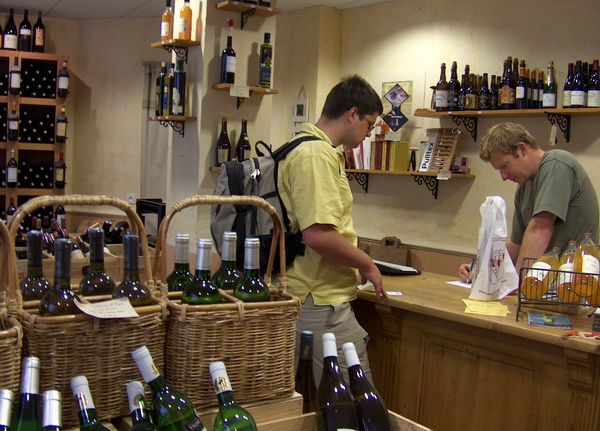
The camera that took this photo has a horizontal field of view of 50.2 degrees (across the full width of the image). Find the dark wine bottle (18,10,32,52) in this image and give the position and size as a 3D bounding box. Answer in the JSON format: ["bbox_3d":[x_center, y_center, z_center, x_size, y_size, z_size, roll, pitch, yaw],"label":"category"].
[{"bbox_3d":[-2.215,-1.491,5.180,0.095,0.336,0.095,2,4,-15],"label":"dark wine bottle"}]

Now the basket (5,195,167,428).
[{"bbox_3d":[-0.443,0.171,1.313,0.270,0.420,0.225,0,6,-34],"label":"basket"}]

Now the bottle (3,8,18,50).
[{"bbox_3d":[-2.319,-1.494,5.150,0.103,0.331,0.103,2,4,-15],"label":"bottle"}]

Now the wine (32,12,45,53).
[{"bbox_3d":[-2.119,-1.490,5.210,0.095,0.333,0.095,2,4,-15],"label":"wine"}]

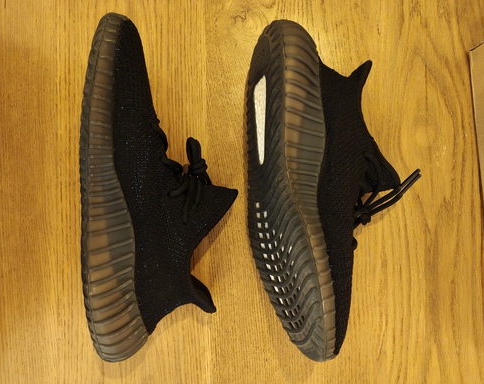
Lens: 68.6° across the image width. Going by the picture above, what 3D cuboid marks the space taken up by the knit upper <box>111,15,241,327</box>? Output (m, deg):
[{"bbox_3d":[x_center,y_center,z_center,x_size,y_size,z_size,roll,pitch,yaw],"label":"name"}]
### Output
[{"bbox_3d":[-0.057,-0.013,0.321,0.115,0.100,0.277,0,90,-19],"label":"knit upper"}]

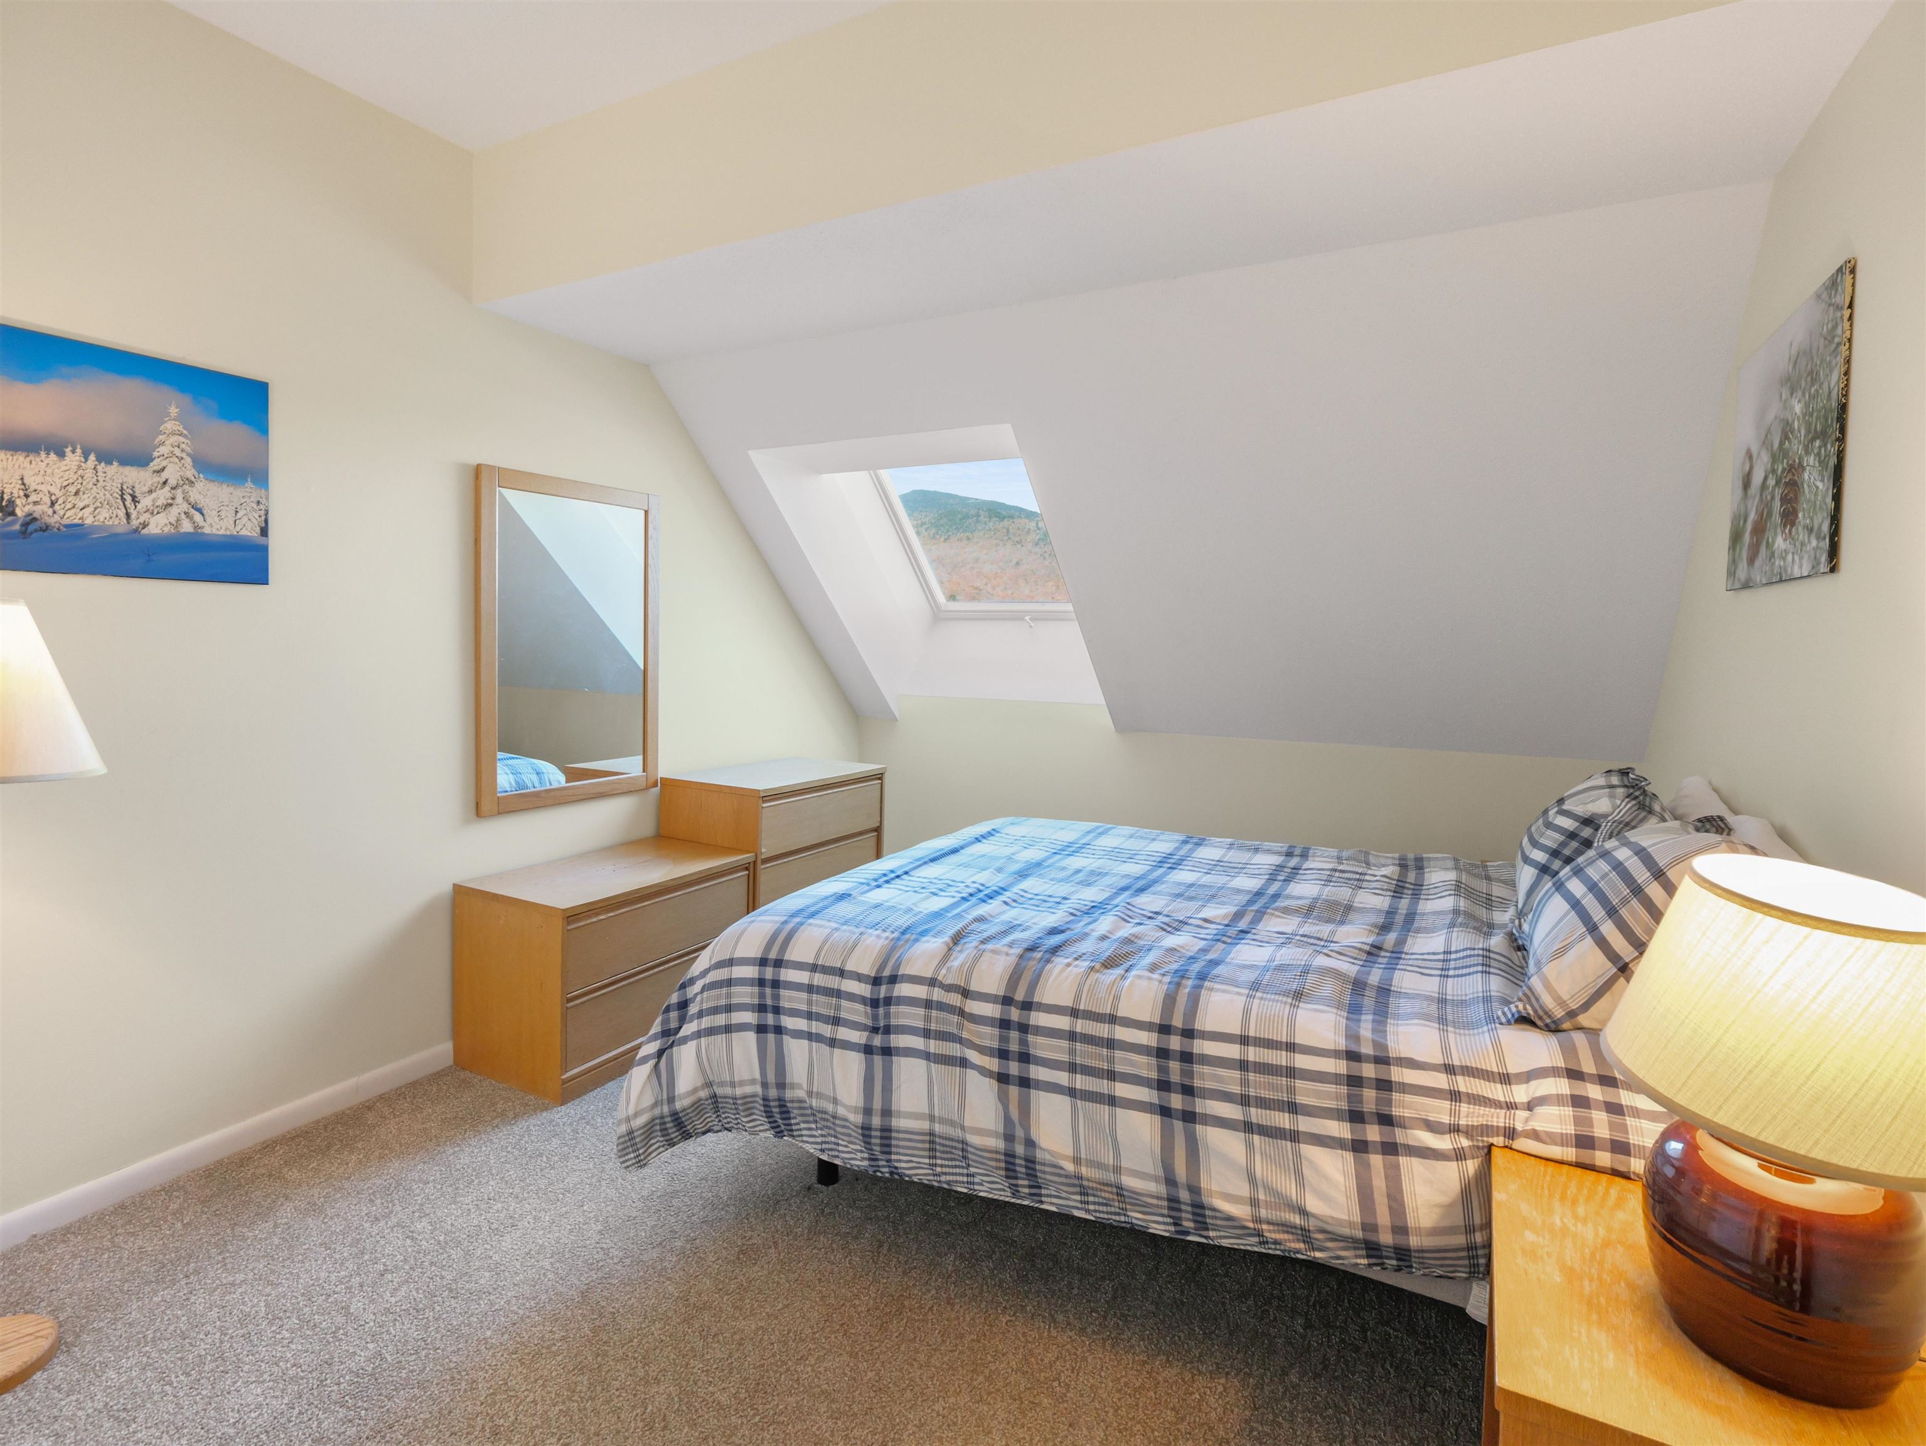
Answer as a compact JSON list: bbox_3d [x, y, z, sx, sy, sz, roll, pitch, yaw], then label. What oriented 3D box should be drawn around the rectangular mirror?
[{"bbox_3d":[-1.212,-0.250,2.821,0.022,1.006,0.664,4,6,28],"label":"rectangular mirror"}]

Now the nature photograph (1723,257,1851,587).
[{"bbox_3d":[1.490,-0.487,1.616,0.020,0.466,0.613,1,5,29],"label":"nature photograph"}]

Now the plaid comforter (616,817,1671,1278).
[{"bbox_3d":[0.565,0.759,2.225,2.062,0.631,1.550,4,6,28],"label":"plaid comforter"}]

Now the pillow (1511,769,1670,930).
[{"bbox_3d":[1.506,0.306,2.113,0.190,0.450,0.600,48,23,17],"label":"pillow"}]

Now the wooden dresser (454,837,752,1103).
[{"bbox_3d":[-1.074,0.711,2.772,0.455,0.527,0.746,4,6,28],"label":"wooden dresser"}]

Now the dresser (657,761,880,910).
[{"bbox_3d":[-0.706,0.557,3.440,0.455,0.741,0.755,4,6,28],"label":"dresser"}]

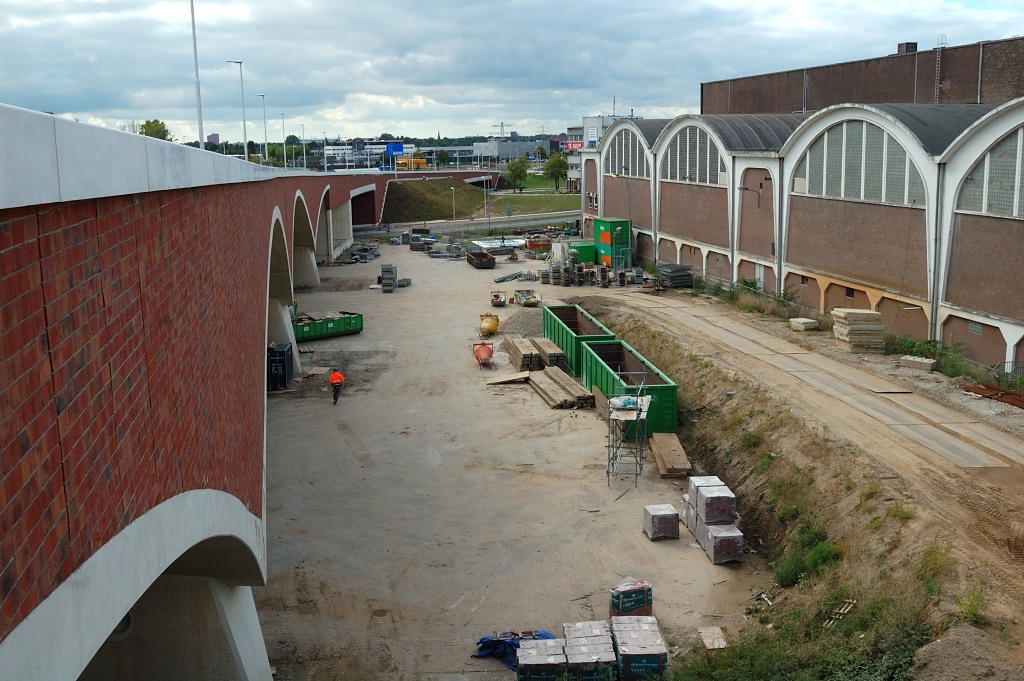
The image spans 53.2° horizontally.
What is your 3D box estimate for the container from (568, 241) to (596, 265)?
[{"bbox_3d":[7.567,-9.186,110.986,2.450,2.450,4.000,-2,11,-4],"label":"container"}]

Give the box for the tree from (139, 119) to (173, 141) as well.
[{"bbox_3d":[-90.478,-47.686,261.616,9.500,17.000,9.500,-1,11,0],"label":"tree"}]

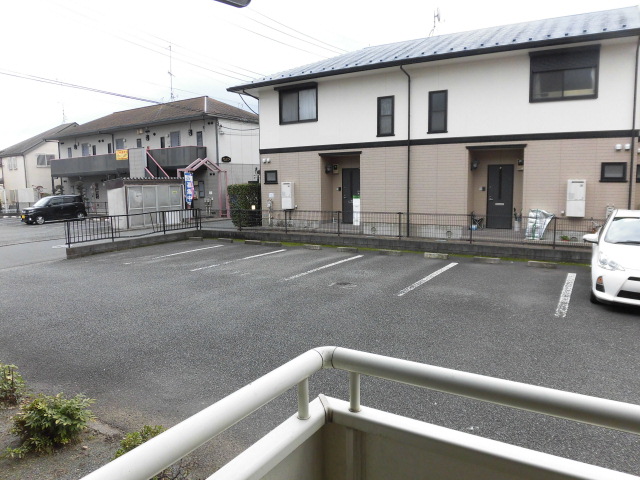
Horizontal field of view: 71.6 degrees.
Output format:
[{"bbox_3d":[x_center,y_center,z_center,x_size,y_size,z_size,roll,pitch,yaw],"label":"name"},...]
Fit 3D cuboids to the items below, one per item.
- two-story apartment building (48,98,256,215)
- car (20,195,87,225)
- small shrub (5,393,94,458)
[{"bbox_3d":[-11.938,-5.760,32.421,20.100,7.230,7.400,5,9,35],"label":"two-story apartment building"},{"bbox_3d":[-15.527,-1.845,25.945,1.475,1.630,3.395,3,8,29],"label":"car"},{"bbox_3d":[-1.960,1.345,3.260,0.580,0.430,0.550,4,8,30],"label":"small shrub"}]

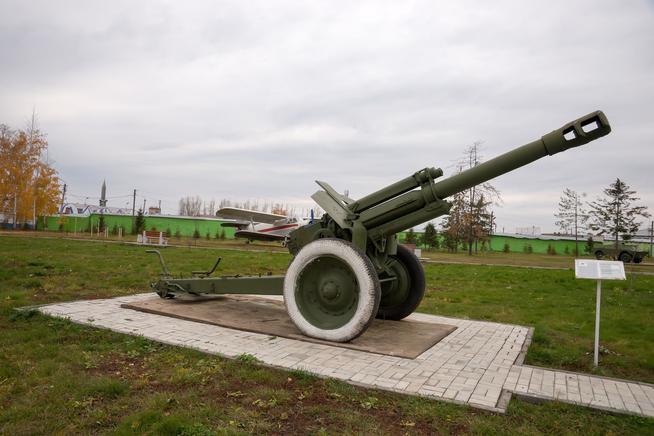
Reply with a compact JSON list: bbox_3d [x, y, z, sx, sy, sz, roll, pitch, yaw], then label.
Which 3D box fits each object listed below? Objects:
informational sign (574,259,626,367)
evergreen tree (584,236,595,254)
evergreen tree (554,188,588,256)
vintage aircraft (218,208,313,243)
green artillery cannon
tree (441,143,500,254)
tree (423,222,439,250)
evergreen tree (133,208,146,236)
[{"bbox_3d":[2.880,1.012,4.634,0.460,1.150,0.220,1,-3,23],"label":"informational sign"},{"bbox_3d":[45.757,4.750,76.000,1.569,3.050,1.569,3,-2,0],"label":"evergreen tree"},{"bbox_3d":[31.404,0.578,56.000,3.982,8.734,3.982,3,-2,0],"label":"evergreen tree"},{"bbox_3d":[-6.136,1.277,49.273,12.500,4.100,18.200,0,-3,44],"label":"vintage aircraft"},{"bbox_3d":[-0.103,0.129,6.388,7.100,2.730,2.000,1,-3,28],"label":"green artillery cannon"},{"bbox_3d":[13.494,-1.801,41.000,5.172,10.598,5.172,3,-2,0],"label":"tree"},{"bbox_3d":[13.531,2.419,57.000,2.092,3.661,2.092,3,-2,0],"label":"tree"},{"bbox_3d":[-26.163,0.511,61.000,1.679,3.680,1.679,3,-2,0],"label":"evergreen tree"}]

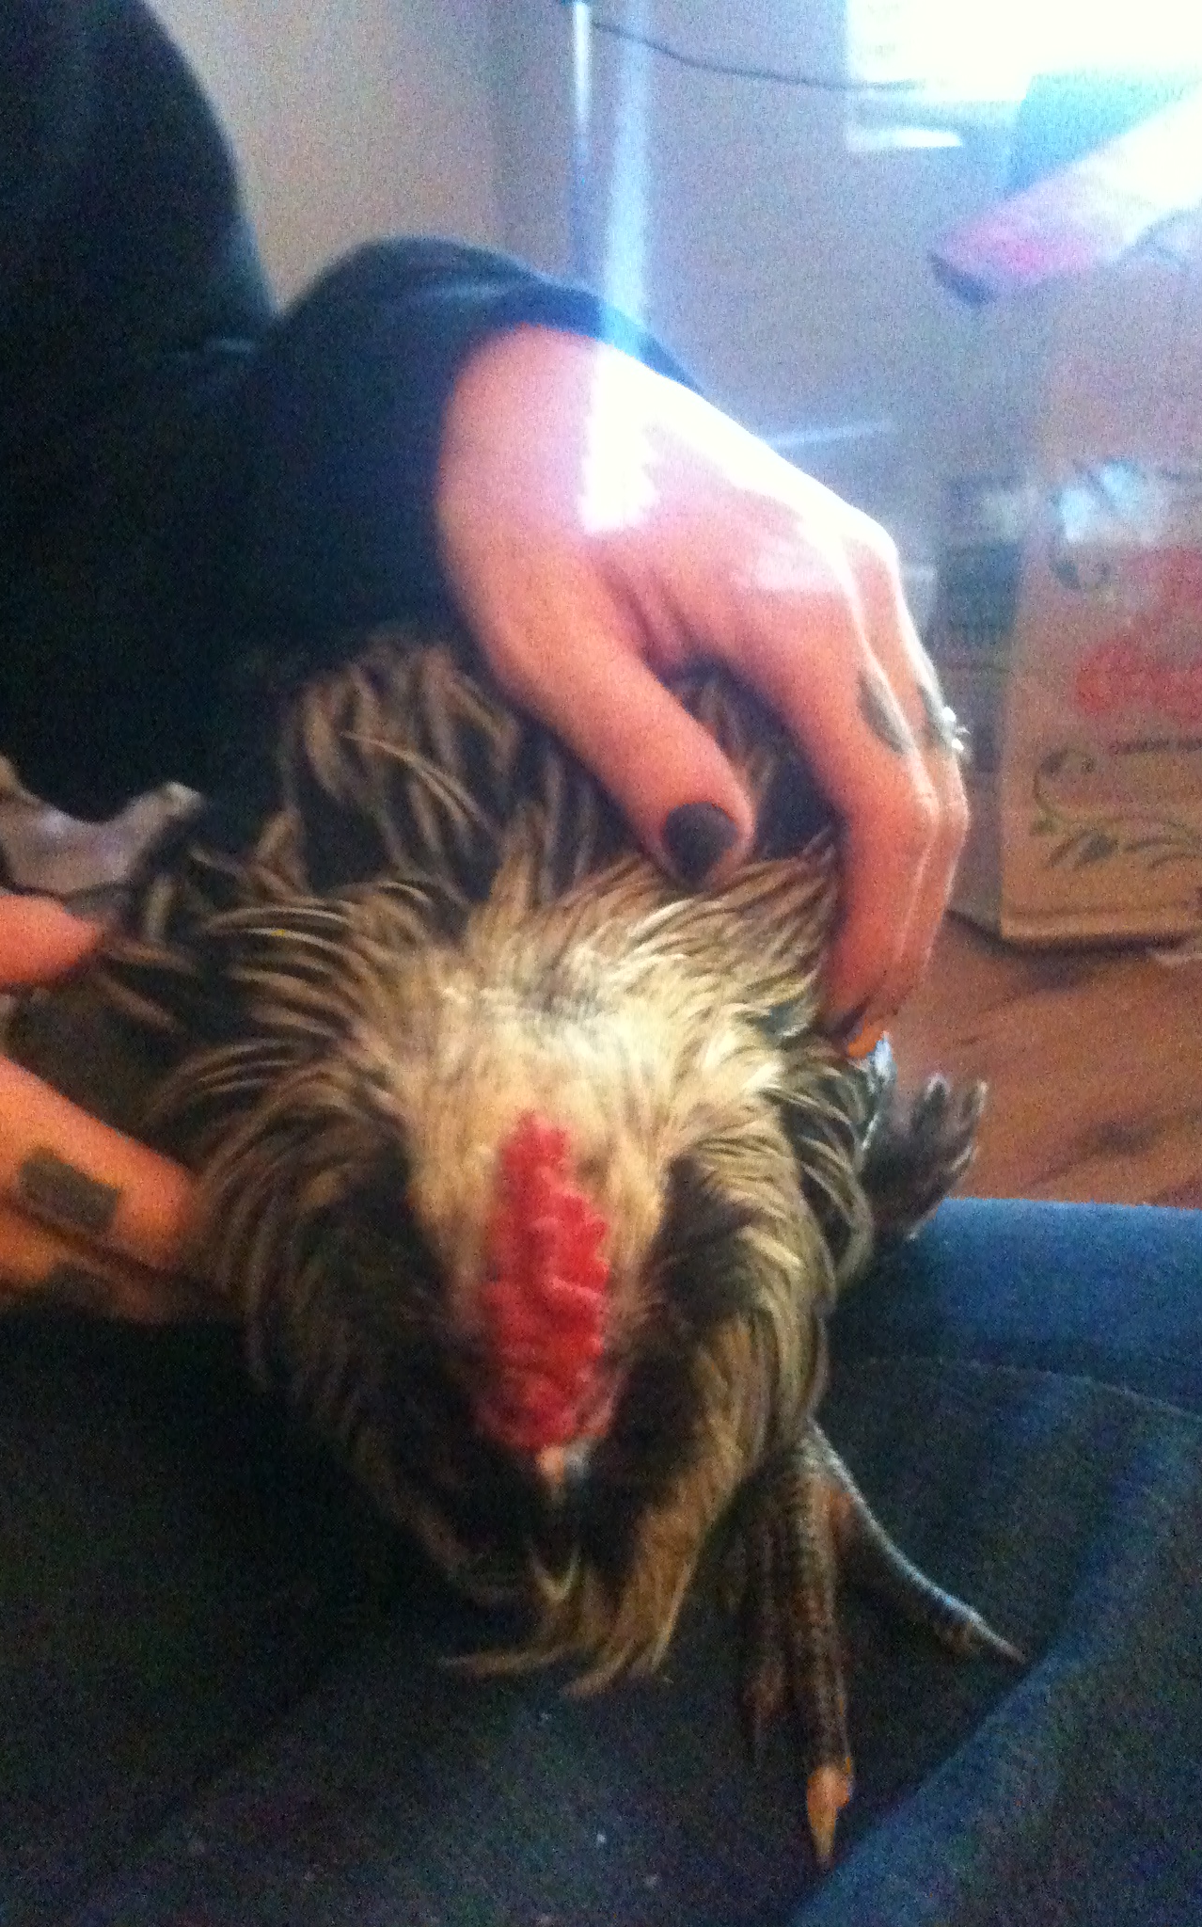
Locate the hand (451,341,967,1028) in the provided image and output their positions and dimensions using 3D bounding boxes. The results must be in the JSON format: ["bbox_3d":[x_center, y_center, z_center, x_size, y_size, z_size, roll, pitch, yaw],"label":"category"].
[{"bbox_3d":[0.028,-0.065,0.420,0.085,0.158,0.095,-36,-18,12],"label":"hand"}]

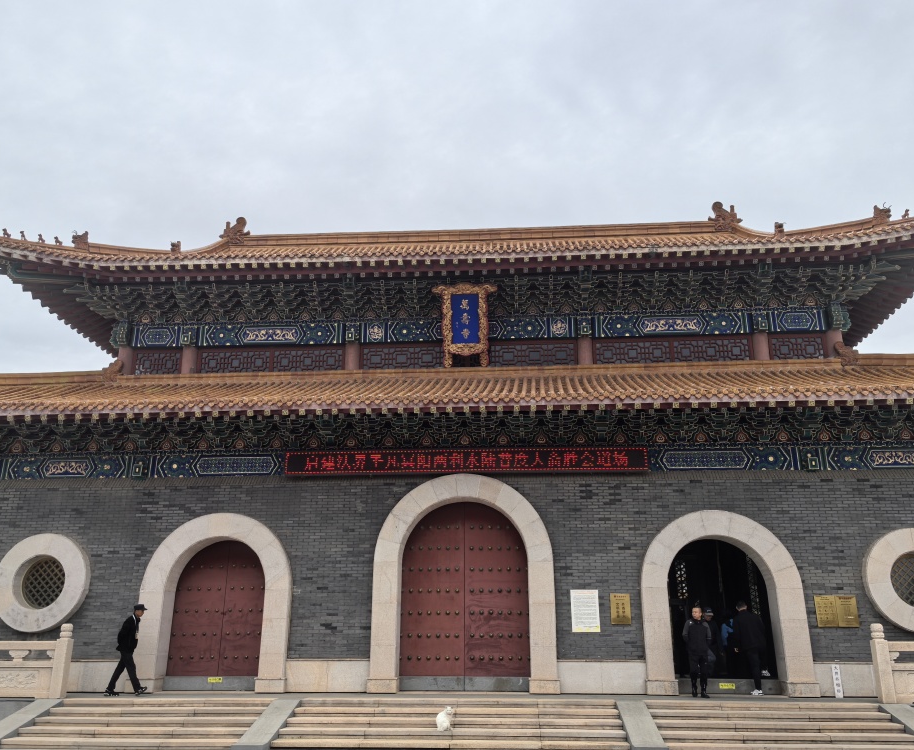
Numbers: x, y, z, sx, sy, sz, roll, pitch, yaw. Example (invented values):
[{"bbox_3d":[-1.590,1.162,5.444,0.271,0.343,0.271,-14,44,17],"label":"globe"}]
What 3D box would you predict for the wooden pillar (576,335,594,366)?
[{"bbox_3d":[3.339,-0.568,20.175,0.372,0.836,0.372,-1,-17,4],"label":"wooden pillar"}]

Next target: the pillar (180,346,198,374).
[{"bbox_3d":[-7.147,-0.326,20.845,0.404,0.852,0.404,-1,-17,4],"label":"pillar"}]

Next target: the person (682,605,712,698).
[{"bbox_3d":[4.777,5.496,15.519,0.580,1.710,0.420,-3,-17,8],"label":"person"}]

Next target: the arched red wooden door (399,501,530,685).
[{"bbox_3d":[0.163,4.742,16.940,2.820,3.922,0.180,-1,-17,4],"label":"arched red wooden door"}]

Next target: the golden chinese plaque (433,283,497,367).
[{"bbox_3d":[0.217,-1.268,19.942,1.650,2.154,0.280,-1,-2,4],"label":"golden chinese plaque"}]

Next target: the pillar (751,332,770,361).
[{"bbox_3d":[7.787,-0.637,19.893,0.399,0.847,0.399,-1,-17,4],"label":"pillar"}]

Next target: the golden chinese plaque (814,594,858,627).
[{"bbox_3d":[7.704,4.797,15.825,0.810,0.607,0.030,-1,-17,4],"label":"golden chinese plaque"}]

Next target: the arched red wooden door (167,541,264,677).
[{"bbox_3d":[-5.126,5.108,17.185,2.120,2.866,0.160,-1,-17,4],"label":"arched red wooden door"}]

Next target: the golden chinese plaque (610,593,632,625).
[{"bbox_3d":[3.389,4.839,16.118,0.392,0.607,0.030,-1,-17,4],"label":"golden chinese plaque"}]

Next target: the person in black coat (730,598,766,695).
[{"bbox_3d":[5.991,5.609,15.975,0.640,1.760,0.600,1,-17,-4],"label":"person in black coat"}]

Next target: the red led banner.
[{"bbox_3d":[0.165,1.925,17.227,7.987,0.538,0.140,-1,-17,4],"label":"red led banner"}]

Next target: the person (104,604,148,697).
[{"bbox_3d":[-6.603,5.551,15.785,0.840,1.739,0.520,-1,-17,4],"label":"person"}]

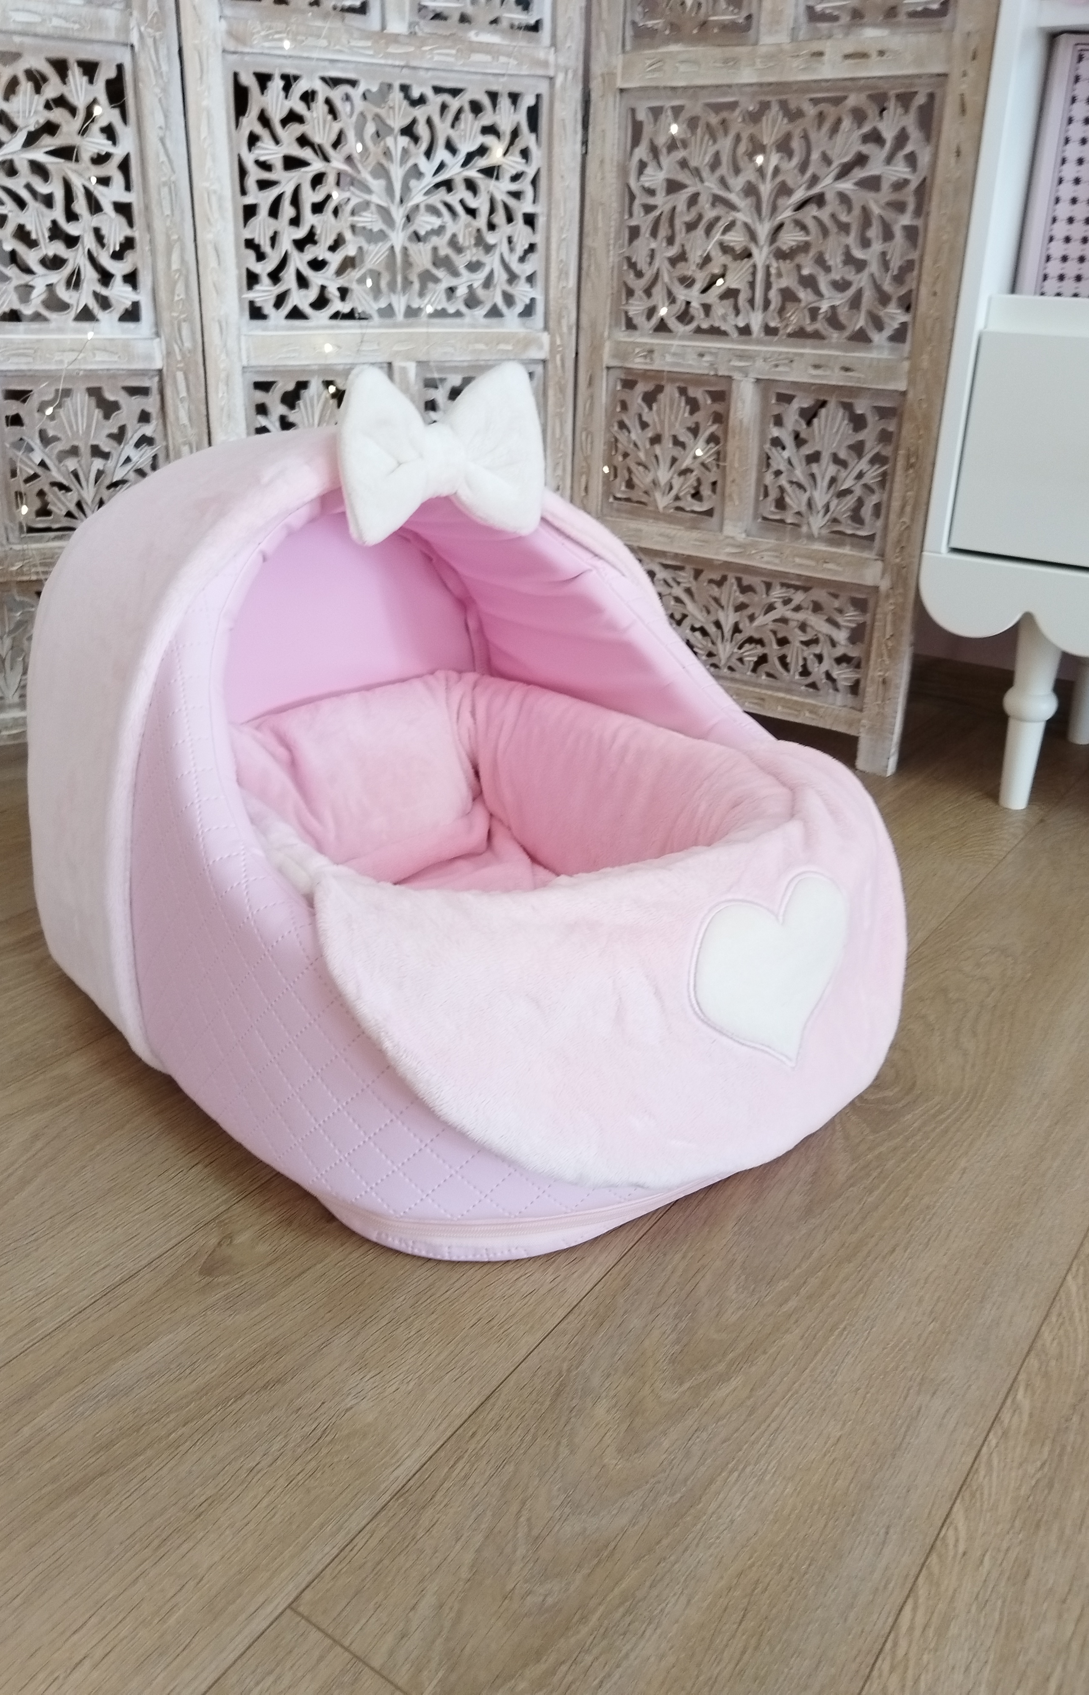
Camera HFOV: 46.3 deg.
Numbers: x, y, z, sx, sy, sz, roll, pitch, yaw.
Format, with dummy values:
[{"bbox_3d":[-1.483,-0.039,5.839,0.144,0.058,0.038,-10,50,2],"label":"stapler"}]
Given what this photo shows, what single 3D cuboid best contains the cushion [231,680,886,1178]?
[{"bbox_3d":[-0.030,0.031,0.838,0.362,0.190,0.485,-20,31,-39],"label":"cushion"}]

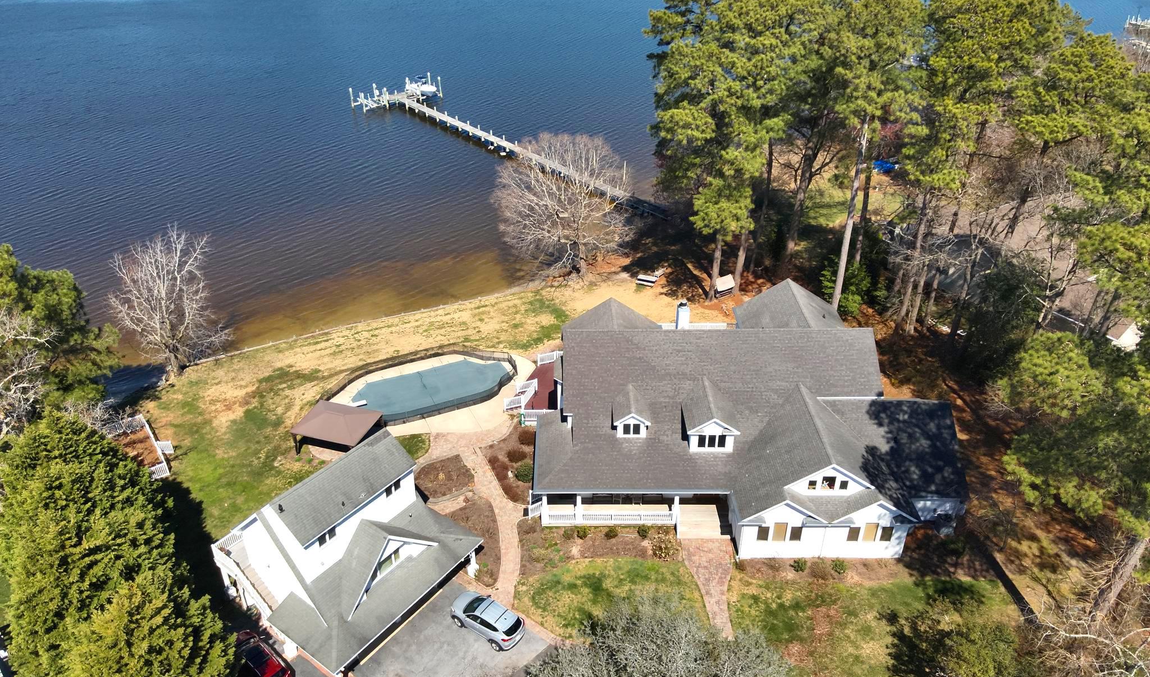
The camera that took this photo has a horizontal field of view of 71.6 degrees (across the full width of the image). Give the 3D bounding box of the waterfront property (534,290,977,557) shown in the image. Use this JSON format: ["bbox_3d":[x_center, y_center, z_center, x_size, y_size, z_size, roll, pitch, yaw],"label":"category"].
[{"bbox_3d":[10.507,3.780,53.153,26.200,9.600,20.400,0,32,0],"label":"waterfront property"}]

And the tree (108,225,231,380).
[{"bbox_3d":[-31.504,-2.490,61.693,8.400,13.000,8.200,0,32,0],"label":"tree"}]

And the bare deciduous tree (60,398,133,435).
[{"bbox_3d":[-34.190,5.693,55.700,5.200,4.600,4.800,0,32,0],"label":"bare deciduous tree"}]

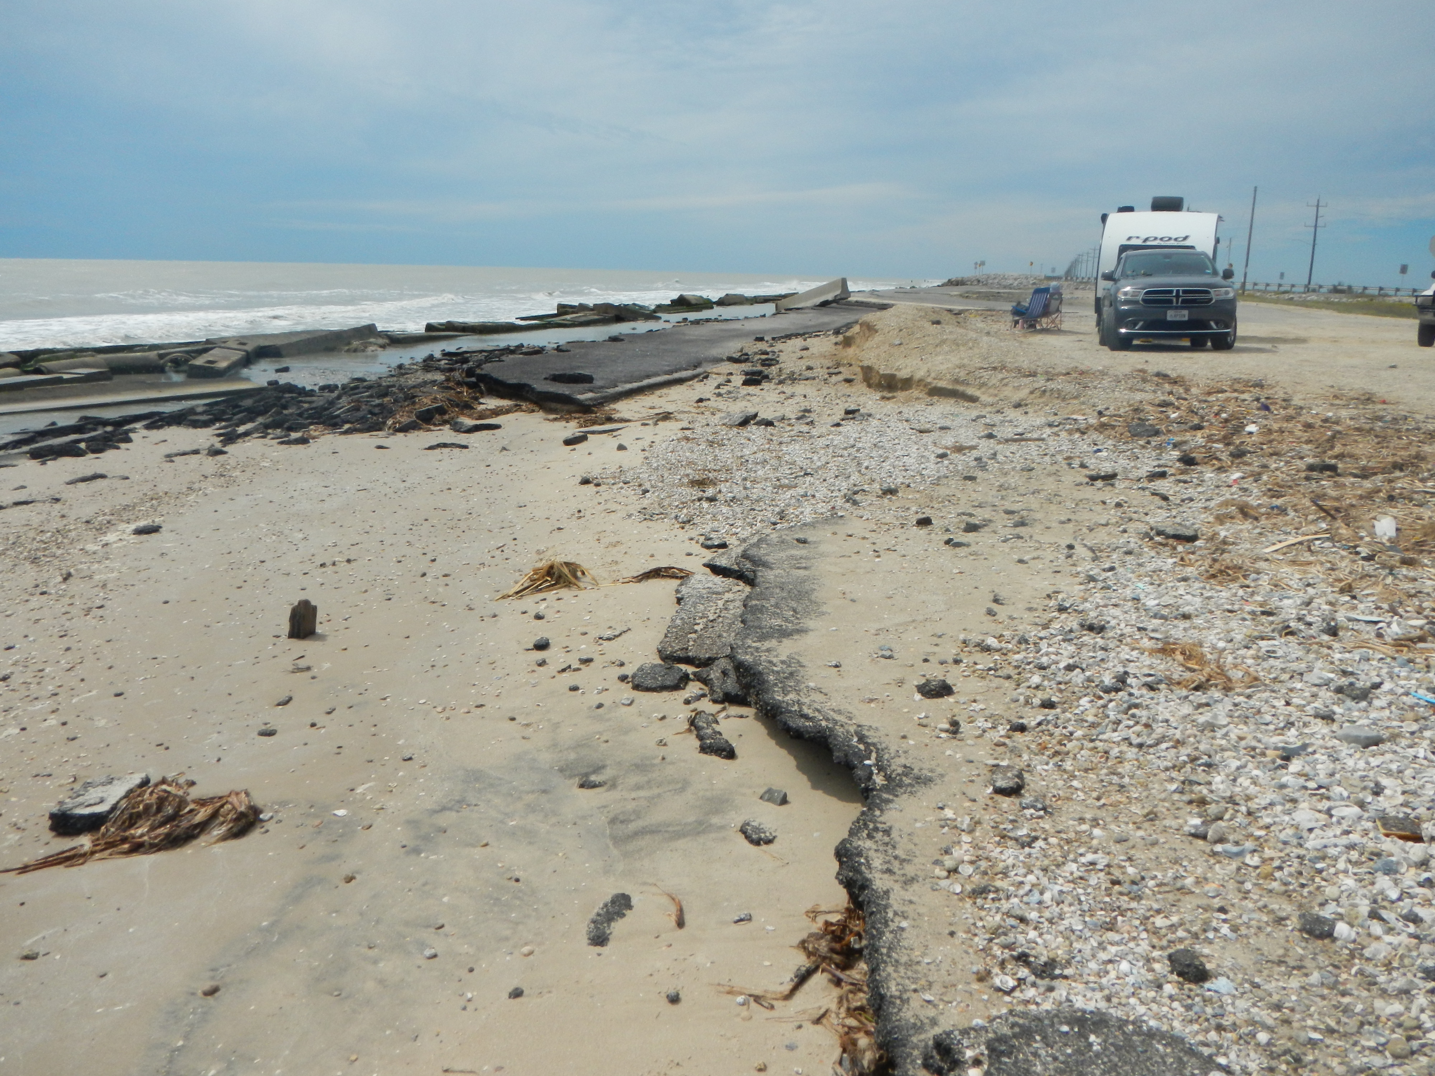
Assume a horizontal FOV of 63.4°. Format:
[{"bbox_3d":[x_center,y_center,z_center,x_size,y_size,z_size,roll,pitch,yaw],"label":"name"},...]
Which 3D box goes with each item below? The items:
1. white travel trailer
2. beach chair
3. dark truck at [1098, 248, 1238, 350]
[{"bbox_3d":[9.806,-6.087,26.305,2.330,3.030,5.900,5,13,17],"label":"white travel trailer"},{"bbox_3d":[7.059,-5.074,25.591,0.700,0.980,0.850,-9,16,-37],"label":"beach chair"},{"bbox_3d":[7.916,-4.301,20.627,2.000,1.790,5.100,5,12,15],"label":"dark truck"}]

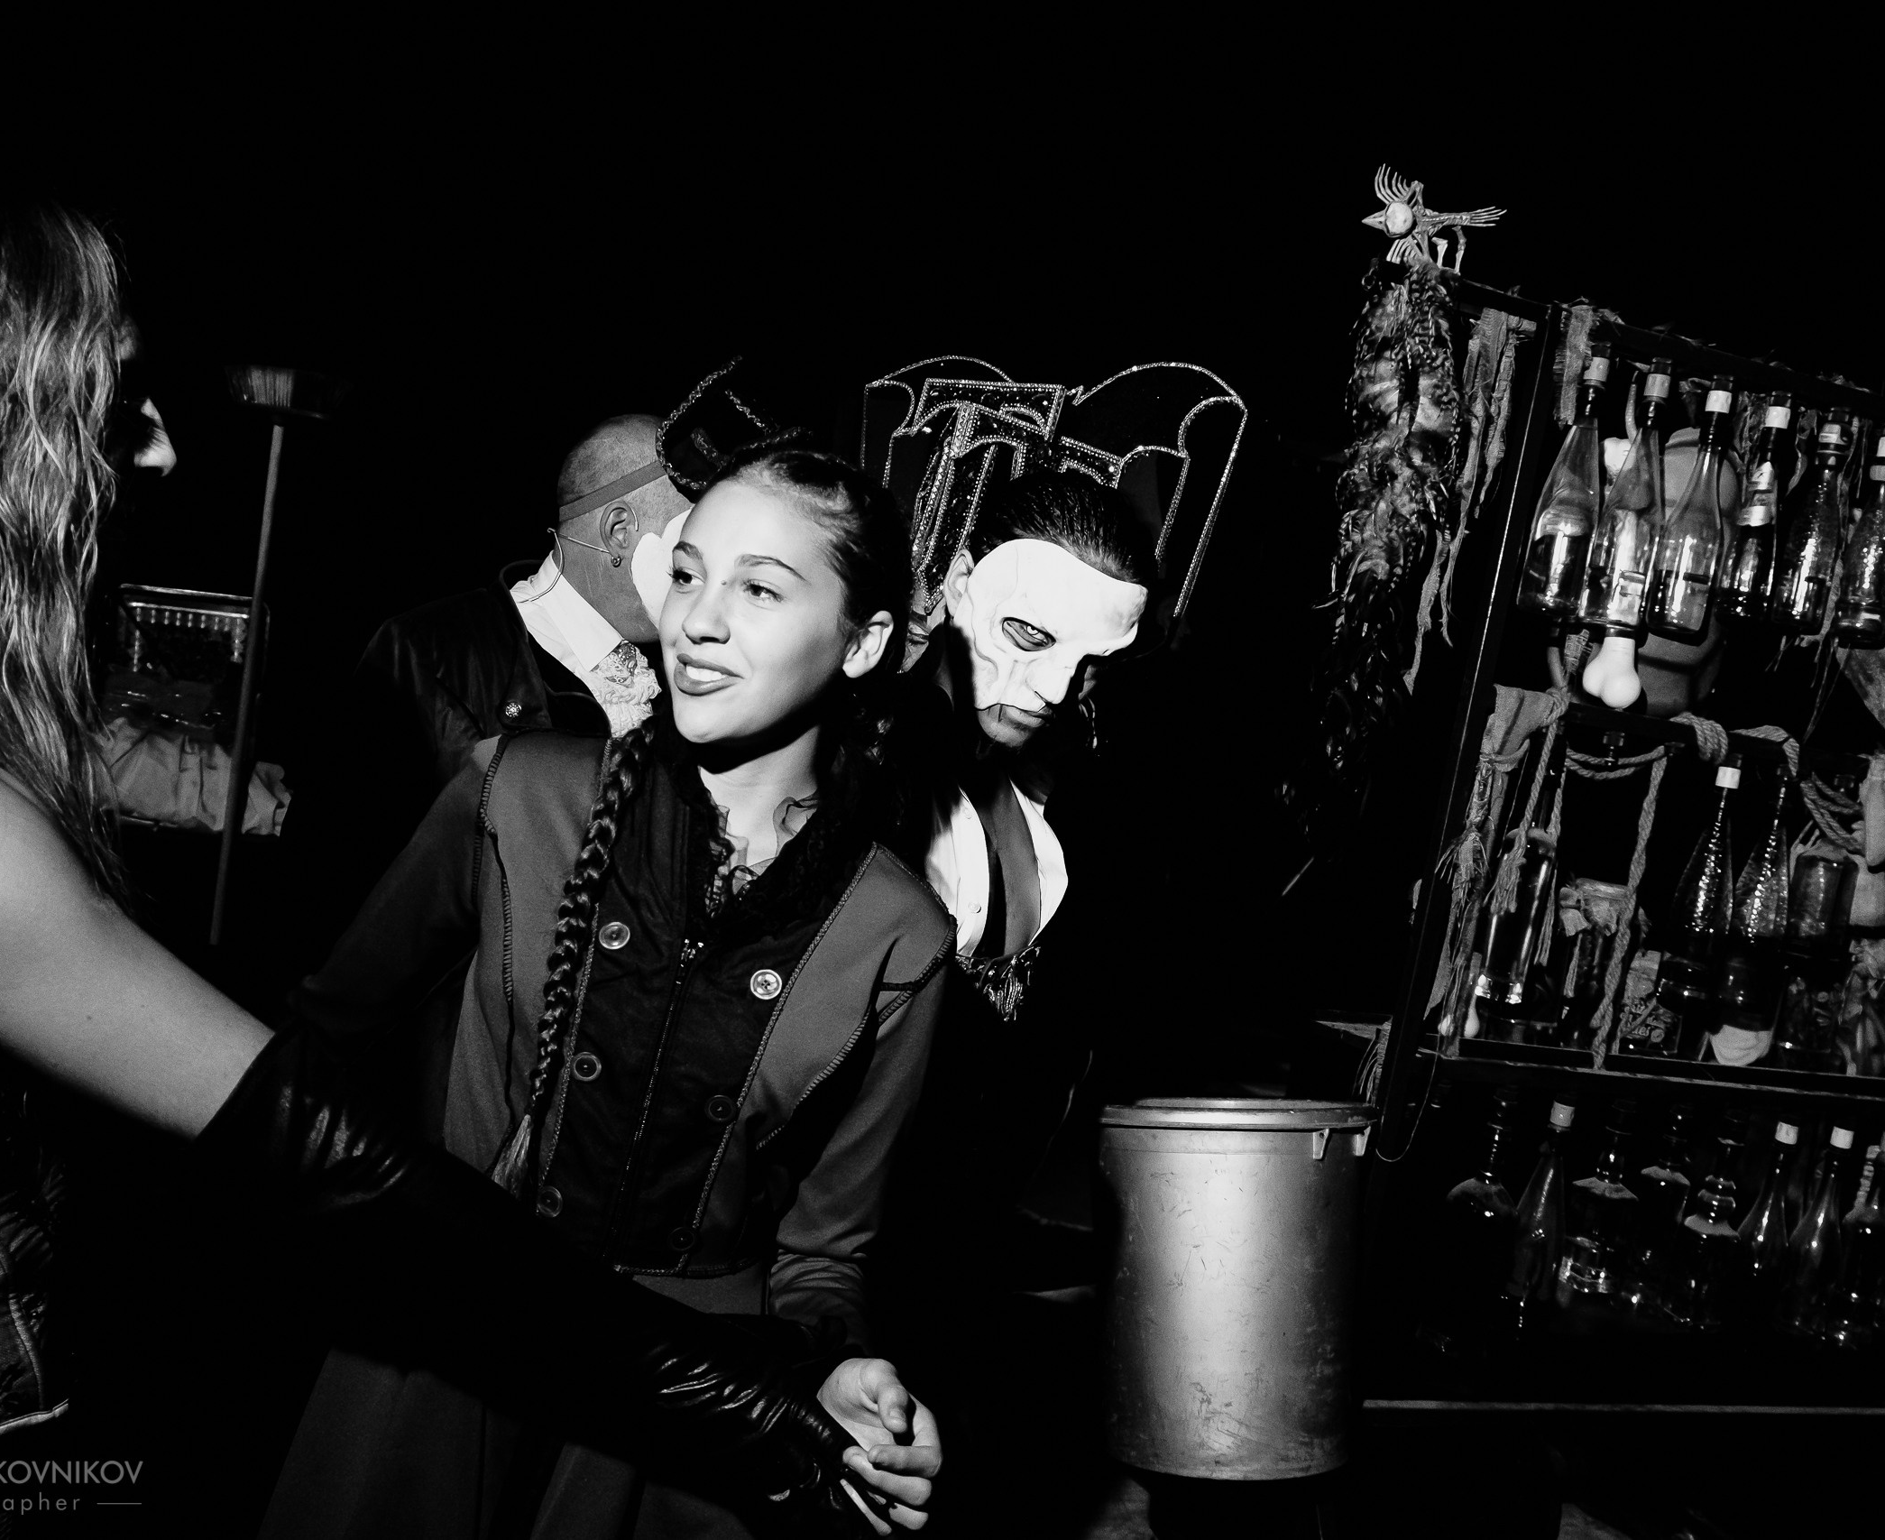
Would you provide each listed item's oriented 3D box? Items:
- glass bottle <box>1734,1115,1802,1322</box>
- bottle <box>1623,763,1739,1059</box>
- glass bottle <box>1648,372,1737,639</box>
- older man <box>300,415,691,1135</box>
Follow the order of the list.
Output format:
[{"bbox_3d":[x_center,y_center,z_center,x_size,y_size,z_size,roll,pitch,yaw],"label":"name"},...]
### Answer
[{"bbox_3d":[1.103,0.597,2.294,0.064,0.288,0.064,5,6,-19],"label":"glass bottle"},{"bbox_3d":[0.967,0.156,2.203,0.079,0.325,0.079,8,6,-19],"label":"bottle"},{"bbox_3d":[0.934,-0.318,2.121,0.076,0.312,0.076,8,6,-19],"label":"glass bottle"},{"bbox_3d":[-0.503,0.453,2.000,0.380,1.720,0.500,14,7,37],"label":"older man"}]

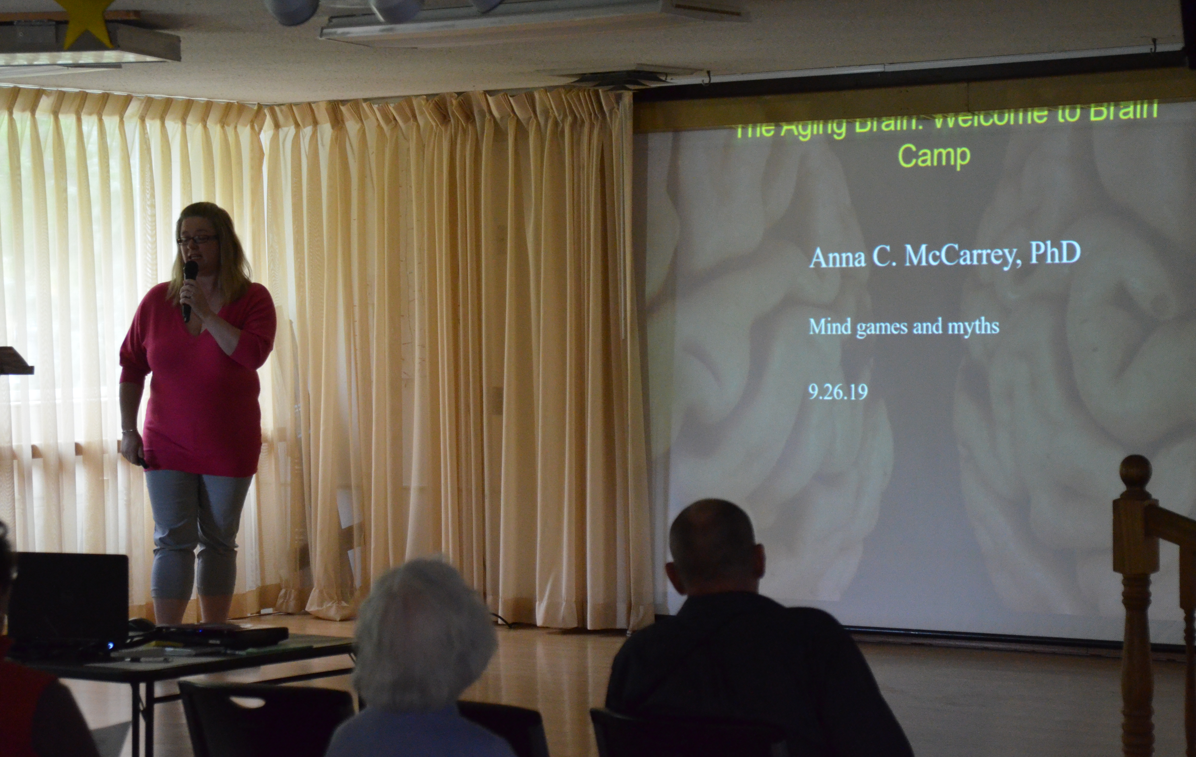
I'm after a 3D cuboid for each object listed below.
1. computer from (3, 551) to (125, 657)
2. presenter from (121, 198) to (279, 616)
[{"bbox_3d":[-1.317,0.572,7.773,0.370,0.250,0.260,0,1,19],"label":"computer"},{"bbox_3d":[-1.456,0.192,10.850,0.570,1.660,0.420,-1,1,6],"label":"presenter"}]

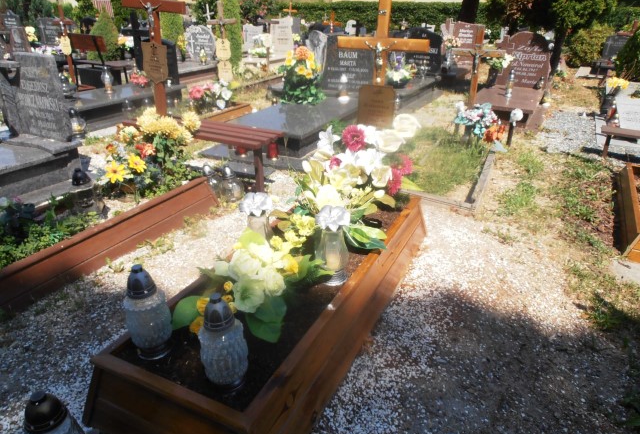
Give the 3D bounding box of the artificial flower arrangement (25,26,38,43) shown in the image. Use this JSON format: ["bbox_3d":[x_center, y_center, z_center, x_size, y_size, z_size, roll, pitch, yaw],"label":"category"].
[{"bbox_3d":[-7.347,-4.635,11.300,0.320,0.430,0.280,12,28,26],"label":"artificial flower arrangement"}]

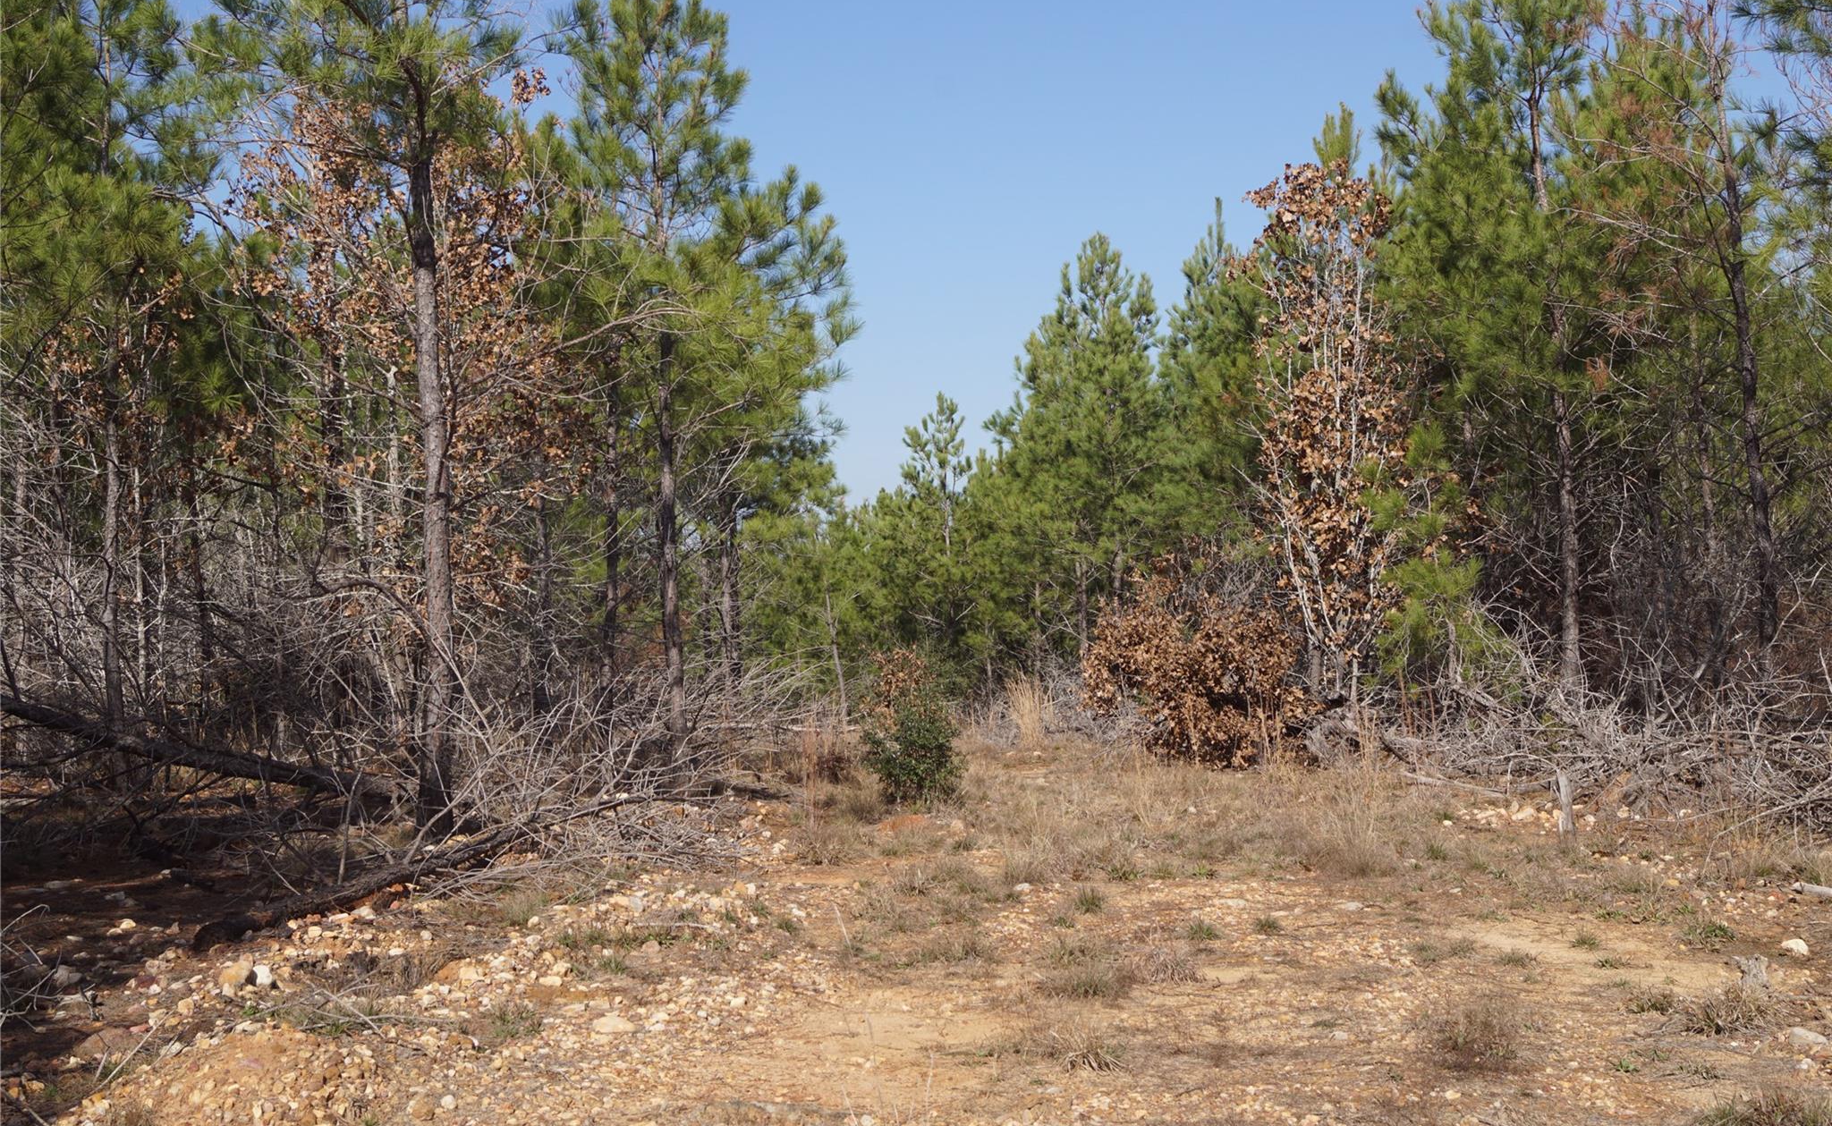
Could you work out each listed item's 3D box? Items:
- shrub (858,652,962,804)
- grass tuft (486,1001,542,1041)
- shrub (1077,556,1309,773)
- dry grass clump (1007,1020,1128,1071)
[{"bbox_3d":[-0.026,1.183,16.600,0.740,1.100,0.700,-1,-1,0],"label":"shrub"},{"bbox_3d":[-1.458,1.669,8.300,0.210,0.120,0.200,-1,-1,0],"label":"grass tuft"},{"bbox_3d":[2.456,0.832,20.000,2.000,1.850,1.700,-1,-1,0],"label":"shrub"},{"bbox_3d":[0.503,1.602,7.600,0.400,0.150,0.340,-1,-1,0],"label":"dry grass clump"}]

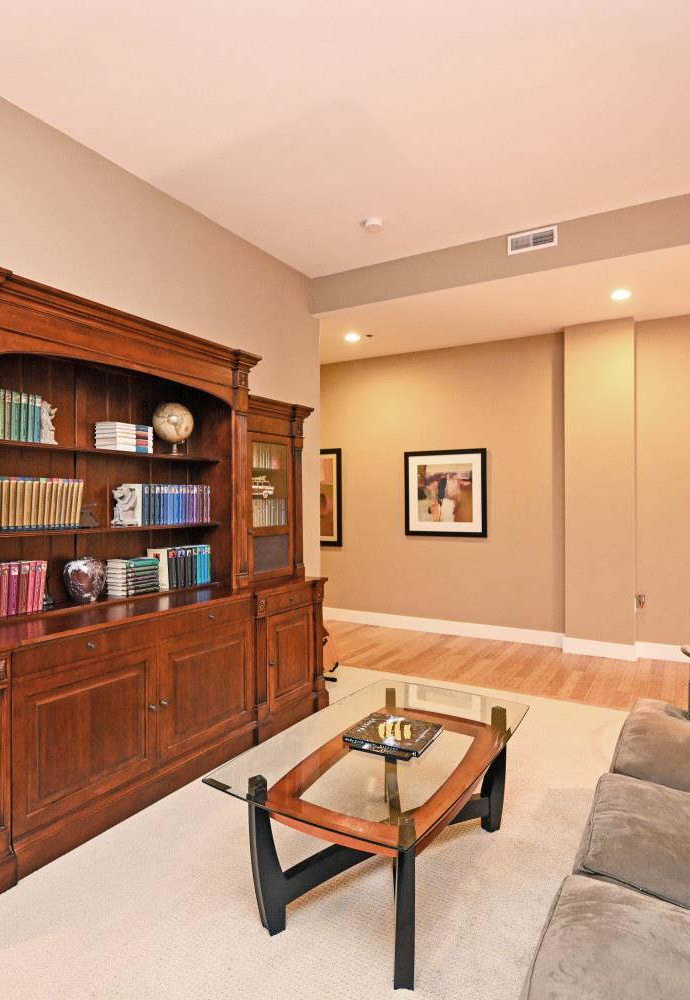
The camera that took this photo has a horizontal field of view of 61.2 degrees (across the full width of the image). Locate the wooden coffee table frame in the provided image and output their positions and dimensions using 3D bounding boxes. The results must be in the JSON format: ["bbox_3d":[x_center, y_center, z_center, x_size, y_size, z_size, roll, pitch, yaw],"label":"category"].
[{"bbox_3d":[0.175,1.109,2.099,0.567,0.483,1.026,0,0,30],"label":"wooden coffee table frame"}]

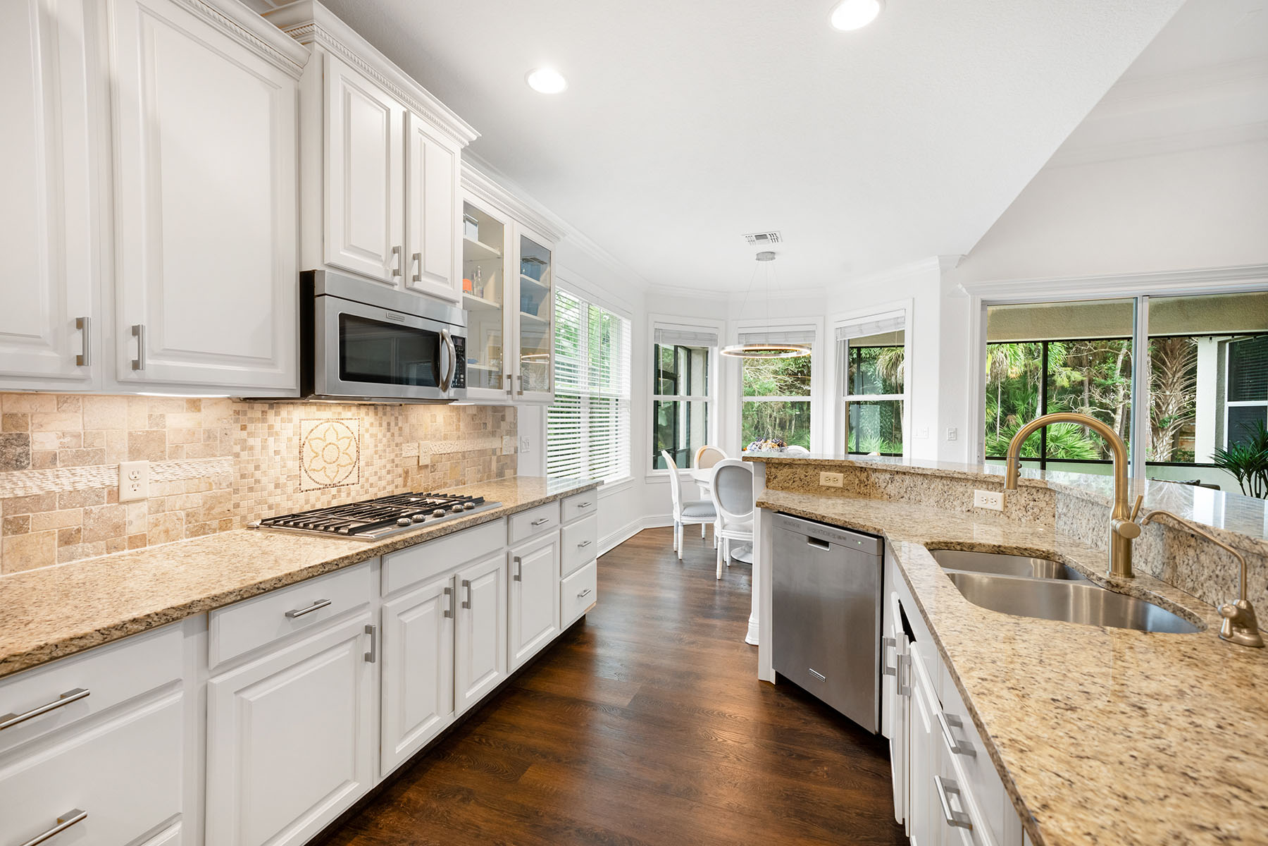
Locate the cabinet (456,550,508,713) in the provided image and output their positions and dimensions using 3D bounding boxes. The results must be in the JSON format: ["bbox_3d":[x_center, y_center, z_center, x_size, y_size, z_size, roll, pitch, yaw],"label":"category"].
[{"bbox_3d":[-0.921,0.890,2.381,0.580,0.585,0.382,0,1,19],"label":"cabinet"}]

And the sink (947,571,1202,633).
[{"bbox_3d":[0.984,0.528,1.255,0.430,0.220,0.390,0,1,19],"label":"sink"}]

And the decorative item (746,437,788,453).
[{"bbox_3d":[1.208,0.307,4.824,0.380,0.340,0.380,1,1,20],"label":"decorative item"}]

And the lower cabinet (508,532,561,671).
[{"bbox_3d":[-0.769,0.888,2.830,0.580,0.580,0.550,0,1,19],"label":"lower cabinet"}]

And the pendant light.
[{"bbox_3d":[1.265,-1.158,5.069,0.870,0.990,0.870,0,1,0],"label":"pendant light"}]

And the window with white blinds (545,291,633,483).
[{"bbox_3d":[-0.344,-0.257,5.036,0.100,1.760,2.030,0,1,19],"label":"window with white blinds"}]

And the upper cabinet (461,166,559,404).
[{"bbox_3d":[-0.859,-0.690,3.158,0.380,1.140,1.120,0,1,19],"label":"upper cabinet"}]

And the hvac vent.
[{"bbox_3d":[1.098,-1.537,4.445,0.300,0.030,0.270,1,1,20],"label":"hvac vent"}]

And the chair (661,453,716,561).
[{"bbox_3d":[0.565,0.777,5.097,0.600,1.000,0.500,0,1,-5],"label":"chair"}]

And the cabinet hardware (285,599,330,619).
[{"bbox_3d":[-0.911,0.518,1.482,0.034,0.014,0.120,0,1,19],"label":"cabinet hardware"}]

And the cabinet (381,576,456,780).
[{"bbox_3d":[-1.044,0.894,2.021,0.580,0.585,0.380,0,1,19],"label":"cabinet"}]

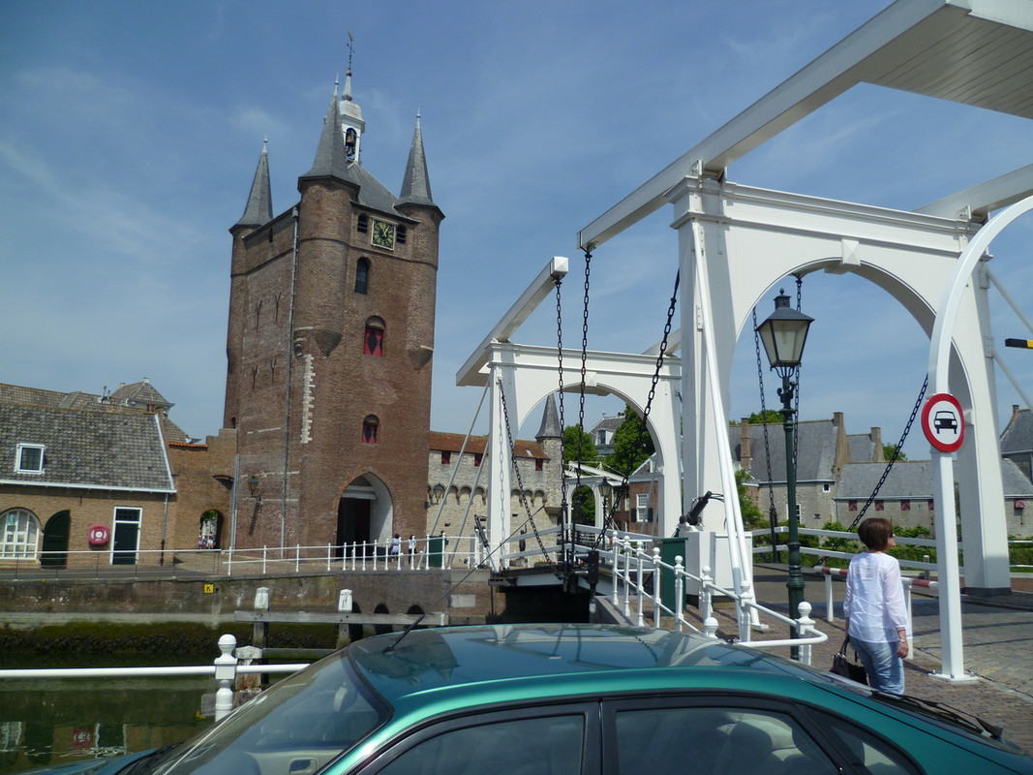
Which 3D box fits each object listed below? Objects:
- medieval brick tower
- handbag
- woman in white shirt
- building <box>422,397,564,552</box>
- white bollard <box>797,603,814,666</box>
[{"bbox_3d":[-11.952,-5.767,53.686,9.200,32.500,13.000,8,-11,-39],"label":"medieval brick tower"},{"bbox_3d":[2.292,1.902,5.750,0.160,0.360,0.330,-6,-11,39],"label":"handbag"},{"bbox_3d":[2.472,1.702,5.632,0.500,1.630,0.380,-6,-11,40],"label":"woman in white shirt"},{"bbox_3d":[-3.193,5.839,56.382,11.300,10.600,6.000,8,-11,-39],"label":"building"},{"bbox_3d":[1.666,1.789,4.771,0.115,1.100,0.115,4,-9,-18],"label":"white bollard"}]

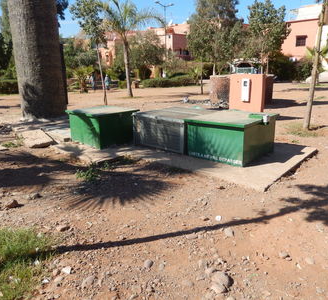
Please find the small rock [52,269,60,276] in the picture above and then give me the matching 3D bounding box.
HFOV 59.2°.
[{"bbox_3d":[-0.834,0.945,2.245,0.056,0.035,0.050,-7,15,-19],"label":"small rock"}]

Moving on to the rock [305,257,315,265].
[{"bbox_3d":[1.154,0.872,2.275,0.067,0.040,0.062,8,17,29],"label":"rock"}]

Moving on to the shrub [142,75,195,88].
[{"bbox_3d":[0.760,-8.680,36.842,7.663,1.200,2.000,-7,15,-19],"label":"shrub"}]

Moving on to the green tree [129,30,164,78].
[{"bbox_3d":[-1.774,-9.776,31.505,4.043,6.076,4.043,-2,15,-2],"label":"green tree"}]

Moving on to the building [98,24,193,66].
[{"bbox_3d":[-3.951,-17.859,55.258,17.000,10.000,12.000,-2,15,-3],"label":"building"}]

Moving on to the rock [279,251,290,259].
[{"bbox_3d":[0.980,0.851,2.356,0.076,0.043,0.062,6,16,24],"label":"rock"}]

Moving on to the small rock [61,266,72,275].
[{"bbox_3d":[-0.786,0.971,2.325,0.073,0.048,0.070,-8,16,-21],"label":"small rock"}]

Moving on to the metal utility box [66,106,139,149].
[{"bbox_3d":[-1.346,-0.515,6.335,1.033,0.682,1.238,-14,19,-40],"label":"metal utility box"}]

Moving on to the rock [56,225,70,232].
[{"bbox_3d":[-1.024,0.802,2.953,0.131,0.069,0.097,-7,16,-21],"label":"rock"}]

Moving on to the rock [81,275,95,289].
[{"bbox_3d":[-0.549,0.962,2.129,0.068,0.042,0.118,10,19,38],"label":"rock"}]

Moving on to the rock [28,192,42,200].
[{"bbox_3d":[-1.641,0.580,3.687,0.135,0.065,0.100,-8,16,-23],"label":"rock"}]

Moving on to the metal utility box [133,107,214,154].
[{"bbox_3d":[0.327,-0.451,6.010,1.387,0.637,1.300,12,20,43],"label":"metal utility box"}]

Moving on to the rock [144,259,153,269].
[{"bbox_3d":[-0.117,0.886,2.250,0.070,0.047,0.083,-1,15,-4],"label":"rock"}]

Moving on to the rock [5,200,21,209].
[{"bbox_3d":[-1.851,0.666,3.532,0.153,0.087,0.126,-10,17,-29],"label":"rock"}]

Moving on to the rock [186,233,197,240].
[{"bbox_3d":[0.254,0.788,2.615,0.095,0.045,0.057,1,15,6],"label":"rock"}]

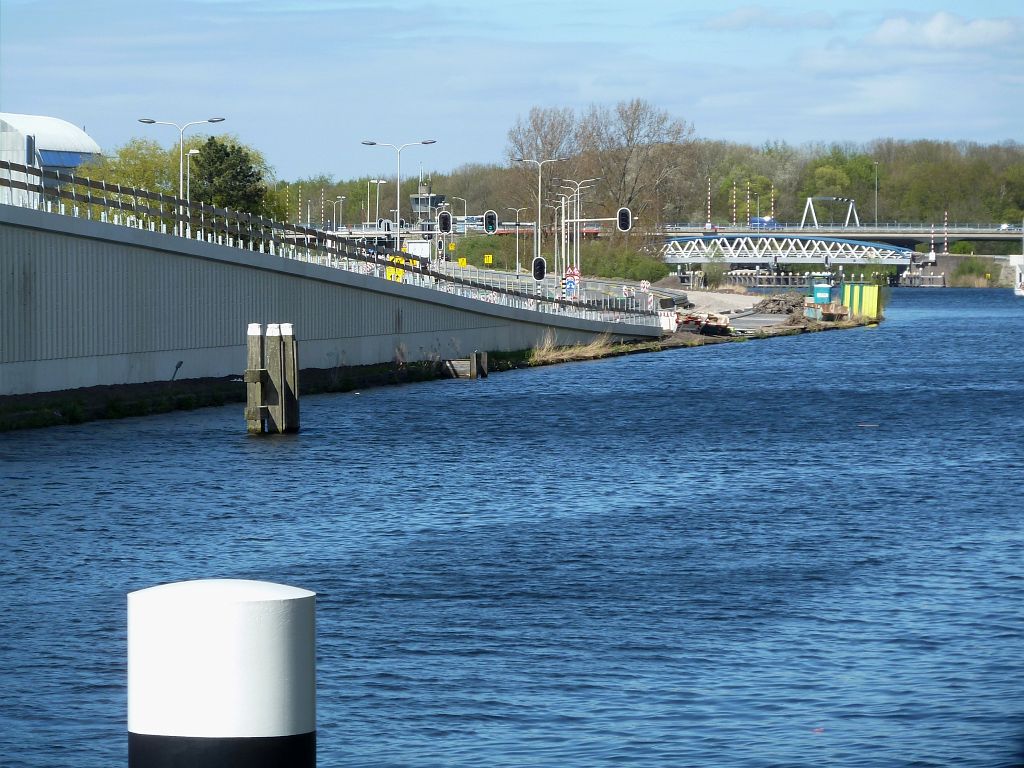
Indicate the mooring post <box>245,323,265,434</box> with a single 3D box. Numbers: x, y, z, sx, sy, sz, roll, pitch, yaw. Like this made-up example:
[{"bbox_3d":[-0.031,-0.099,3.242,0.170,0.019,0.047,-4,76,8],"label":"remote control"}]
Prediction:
[{"bbox_3d":[-6.218,-0.121,113.300,0.360,2.650,0.360,1,2,11],"label":"mooring post"}]

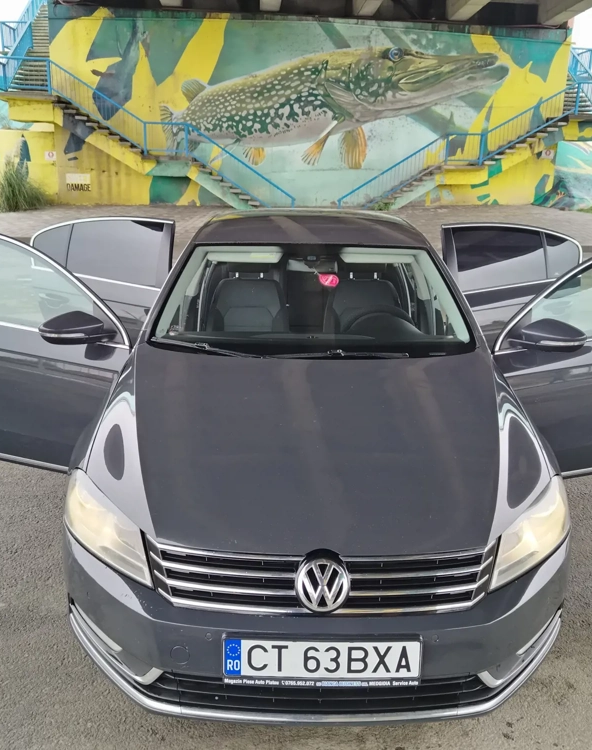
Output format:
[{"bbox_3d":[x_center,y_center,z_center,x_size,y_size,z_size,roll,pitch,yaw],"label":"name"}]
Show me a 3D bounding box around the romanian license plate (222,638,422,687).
[{"bbox_3d":[0.071,0.761,1.836,0.530,0.132,0.020,1,17,0],"label":"romanian license plate"}]

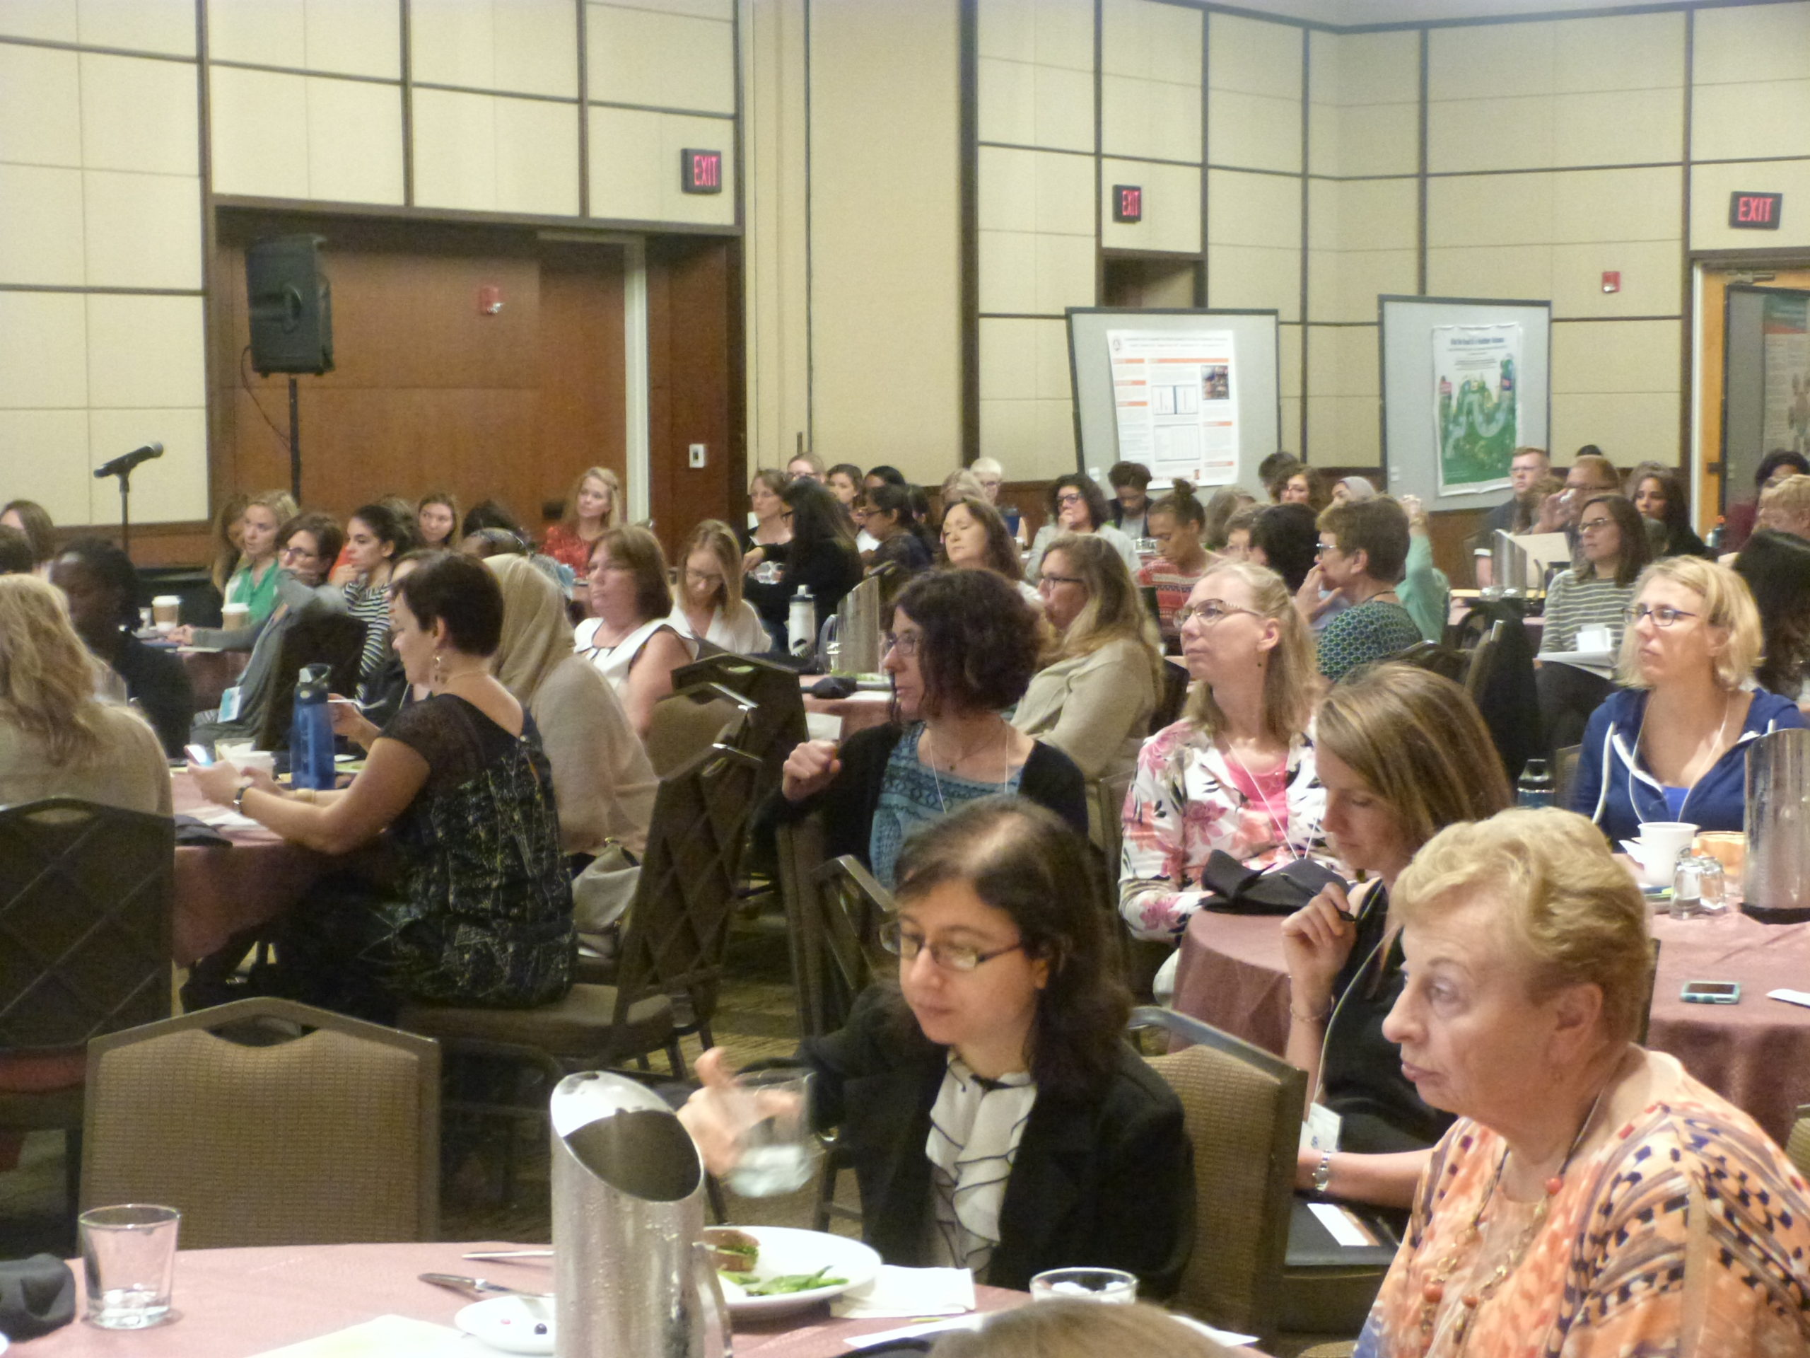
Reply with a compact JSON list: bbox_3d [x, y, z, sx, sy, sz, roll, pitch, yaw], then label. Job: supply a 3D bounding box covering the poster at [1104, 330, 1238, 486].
[{"bbox_3d":[1.517,-1.521,21.200,1.020,0.890,0.020,-4,1,-43],"label":"poster"}]

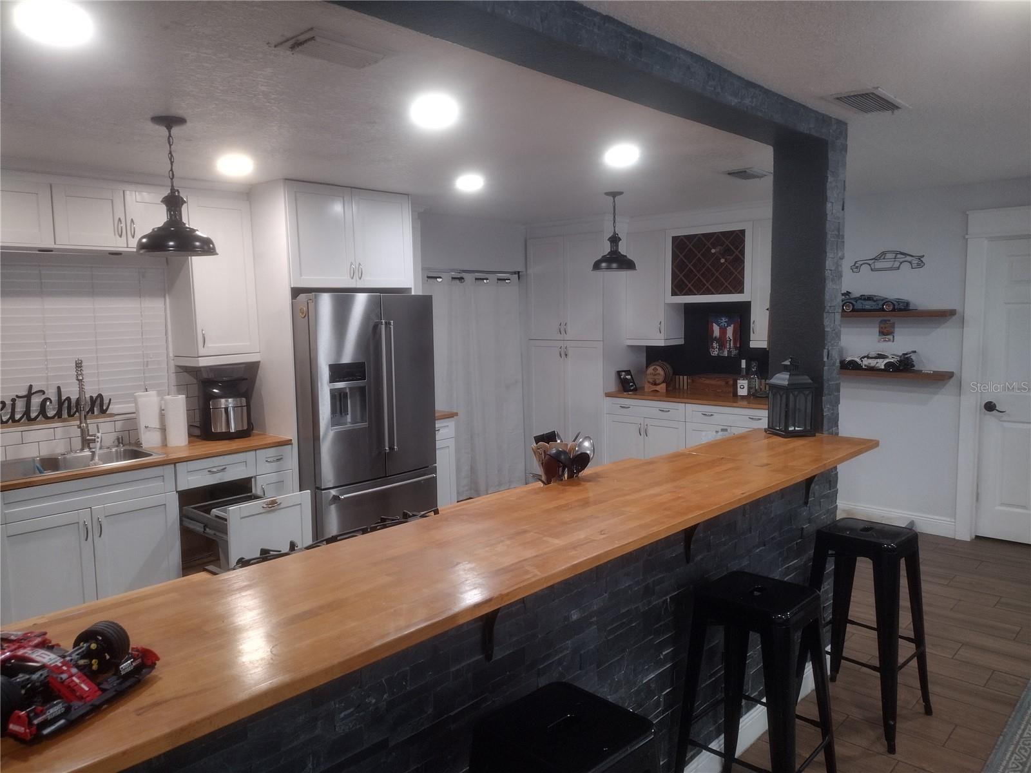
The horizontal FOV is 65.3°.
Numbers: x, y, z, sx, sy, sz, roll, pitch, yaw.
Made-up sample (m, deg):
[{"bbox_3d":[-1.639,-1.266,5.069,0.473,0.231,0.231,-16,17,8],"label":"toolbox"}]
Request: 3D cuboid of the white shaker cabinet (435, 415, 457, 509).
[{"bbox_3d":[-0.743,0.658,5.735,0.600,0.878,0.315,4,8,41],"label":"white shaker cabinet"}]

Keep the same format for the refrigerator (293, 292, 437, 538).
[{"bbox_3d":[-1.067,0.289,5.269,0.740,1.770,0.901,4,8,43],"label":"refrigerator"}]

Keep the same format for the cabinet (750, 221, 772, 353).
[{"bbox_3d":[2.082,-0.795,6.261,0.360,0.980,0.330,4,8,43],"label":"cabinet"}]

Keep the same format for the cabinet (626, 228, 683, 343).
[{"bbox_3d":[1.231,-0.858,7.043,0.385,0.980,0.330,4,8,43],"label":"cabinet"}]

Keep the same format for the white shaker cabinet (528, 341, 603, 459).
[{"bbox_3d":[0.656,0.230,7.498,0.865,1.340,0.610,4,8,43],"label":"white shaker cabinet"}]

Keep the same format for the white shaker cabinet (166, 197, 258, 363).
[{"bbox_3d":[-1.766,-0.603,4.681,0.321,0.933,0.379,4,8,41],"label":"white shaker cabinet"}]

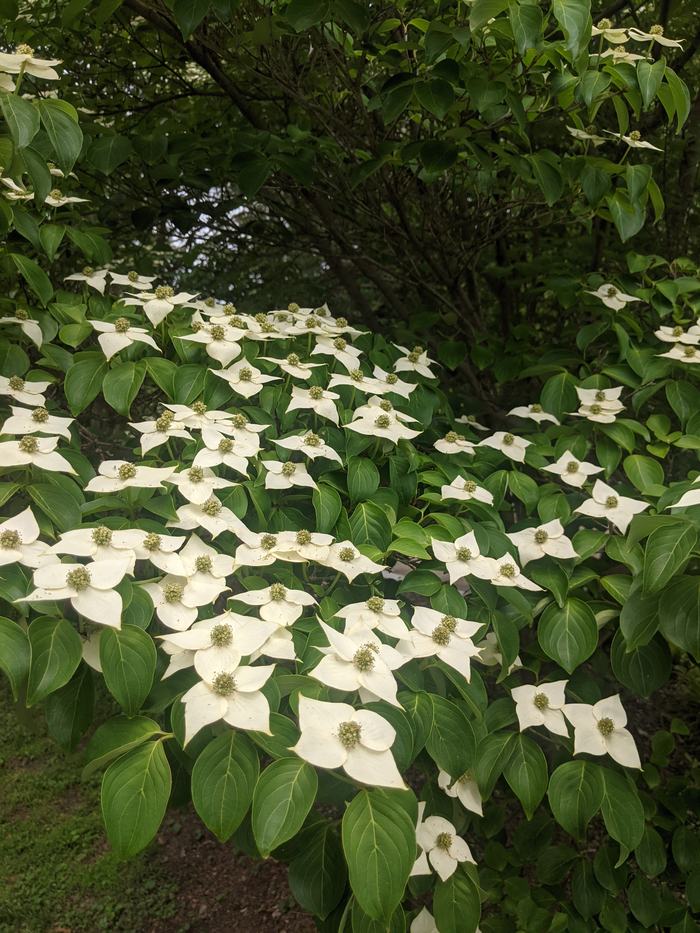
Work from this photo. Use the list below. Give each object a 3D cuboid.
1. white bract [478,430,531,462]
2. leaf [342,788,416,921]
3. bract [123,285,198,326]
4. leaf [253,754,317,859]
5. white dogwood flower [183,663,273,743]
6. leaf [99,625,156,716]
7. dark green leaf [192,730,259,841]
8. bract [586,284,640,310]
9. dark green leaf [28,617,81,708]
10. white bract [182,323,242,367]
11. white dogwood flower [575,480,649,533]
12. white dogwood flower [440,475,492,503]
[{"bbox_3d":[0.251,-0.033,1.190,0.080,0.027,0.072,0,35,0],"label":"white bract"},{"bbox_3d":[0.022,0.302,0.570,0.055,0.094,0.020,0,-17,0],"label":"leaf"},{"bbox_3d":[-0.239,-0.203,0.920,0.090,0.034,0.080,0,28,0],"label":"bract"},{"bbox_3d":[-0.050,0.258,0.550,0.046,0.080,0.018,19,-14,2],"label":"leaf"},{"bbox_3d":[-0.093,0.182,0.560,0.077,0.030,0.077,-6,30,3],"label":"white dogwood flower"},{"bbox_3d":[-0.186,0.171,0.610,0.047,0.080,0.018,-9,-13,-5],"label":"leaf"},{"bbox_3d":[-0.102,0.262,0.600,0.051,0.087,0.020,0,-8,0],"label":"dark green leaf"},{"bbox_3d":[0.455,-0.293,1.260,0.082,0.025,0.070,0,40,0],"label":"bract"},{"bbox_3d":[-0.253,0.166,0.620,0.042,0.080,0.020,19,-15,-1],"label":"dark green leaf"},{"bbox_3d":[-0.166,-0.146,0.870,0.080,0.033,0.075,0,30,0],"label":"white bract"},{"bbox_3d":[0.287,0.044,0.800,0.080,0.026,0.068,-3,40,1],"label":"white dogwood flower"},{"bbox_3d":[0.168,0.033,1.060,0.074,0.026,0.072,0,28,0],"label":"white dogwood flower"}]

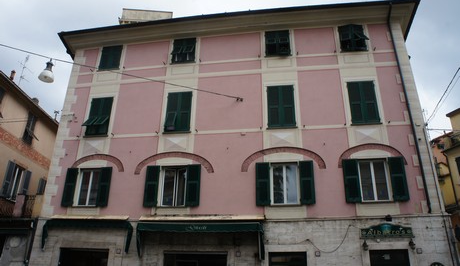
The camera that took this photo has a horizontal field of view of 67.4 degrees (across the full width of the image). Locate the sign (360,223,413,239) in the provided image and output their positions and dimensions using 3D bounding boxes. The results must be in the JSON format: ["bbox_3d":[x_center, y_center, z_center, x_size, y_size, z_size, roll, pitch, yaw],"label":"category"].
[{"bbox_3d":[5.116,3.194,11.250,1.630,0.460,0.100,-3,-22,8],"label":"sign"}]

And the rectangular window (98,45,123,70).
[{"bbox_3d":[-5.612,-3.545,16.183,1.032,1.352,0.120,-3,-23,8],"label":"rectangular window"}]

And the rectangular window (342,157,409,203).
[{"bbox_3d":[5.130,1.637,12.172,2.101,1.580,0.150,-3,-23,8],"label":"rectangular window"}]

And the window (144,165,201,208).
[{"bbox_3d":[-2.147,1.995,12.968,2.124,1.599,0.200,-3,-22,8],"label":"window"}]

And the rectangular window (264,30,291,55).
[{"bbox_3d":[2.072,-3.960,15.055,1.081,1.339,0.200,-3,-23,8],"label":"rectangular window"}]

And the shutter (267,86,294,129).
[{"bbox_3d":[2.054,-1.092,13.862,1.095,1.897,0.120,-3,-23,8],"label":"shutter"}]

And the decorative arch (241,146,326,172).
[{"bbox_3d":[1.973,0.961,12.995,3.121,0.934,0.100,-3,-23,8],"label":"decorative arch"}]

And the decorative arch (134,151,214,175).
[{"bbox_3d":[-2.130,1.161,13.307,3.155,0.855,0.120,-3,-22,8],"label":"decorative arch"}]

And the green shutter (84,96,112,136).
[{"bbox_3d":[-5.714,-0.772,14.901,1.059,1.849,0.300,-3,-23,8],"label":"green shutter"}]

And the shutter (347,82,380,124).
[{"bbox_3d":[5.181,-1.202,13.391,1.049,1.885,0.120,-3,-23,8],"label":"shutter"}]

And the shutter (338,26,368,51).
[{"bbox_3d":[5.066,-3.897,14.205,1.058,1.310,0.260,-3,-22,8],"label":"shutter"}]

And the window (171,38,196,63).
[{"bbox_3d":[-2.029,-3.634,15.254,1.070,1.353,0.240,-3,-22,8],"label":"window"}]

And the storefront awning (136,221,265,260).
[{"bbox_3d":[-1.031,3.653,11.781,4.400,1.190,0.600,-3,-22,8],"label":"storefront awning"}]

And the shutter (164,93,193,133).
[{"bbox_3d":[-2.173,-0.916,14.454,1.113,1.885,0.150,-3,-23,8],"label":"shutter"}]

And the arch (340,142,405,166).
[{"bbox_3d":[5.124,0.790,12.547,2.388,0.891,0.100,-3,-23,8],"label":"arch"}]

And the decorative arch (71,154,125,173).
[{"bbox_3d":[-5.386,1.228,14.100,2.317,0.811,0.100,-3,-23,8],"label":"decorative arch"}]

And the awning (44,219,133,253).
[{"bbox_3d":[-5.162,3.726,12.501,3.360,1.090,0.450,-3,-22,8],"label":"awning"}]

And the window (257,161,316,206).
[{"bbox_3d":[1.974,1.807,12.380,2.070,1.574,0.200,-3,-22,8],"label":"window"}]

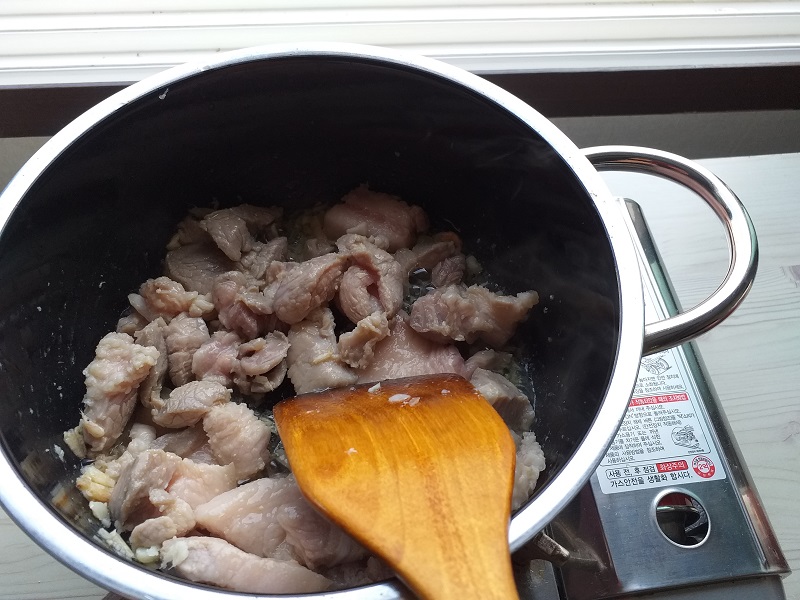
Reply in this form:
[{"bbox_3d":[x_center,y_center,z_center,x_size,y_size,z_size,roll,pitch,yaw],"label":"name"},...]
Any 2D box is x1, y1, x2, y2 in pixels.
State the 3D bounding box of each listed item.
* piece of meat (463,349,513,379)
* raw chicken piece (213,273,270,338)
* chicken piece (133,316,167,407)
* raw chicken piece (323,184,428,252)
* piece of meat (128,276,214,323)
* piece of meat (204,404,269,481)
[{"bbox_3d":[0.049,0.035,0.334,0.029,0.013,0.016,-9,61,-8],"label":"piece of meat"},{"bbox_3d":[-0.086,0.003,0.327,0.028,0.024,0.035,-27,63,-18],"label":"raw chicken piece"},{"bbox_3d":[-0.130,0.033,0.313,0.020,0.027,0.045,-5,58,-6],"label":"chicken piece"},{"bbox_3d":[-0.015,-0.051,0.373,0.066,0.031,0.040,10,60,3],"label":"raw chicken piece"},{"bbox_3d":[-0.123,0.000,0.325,0.044,0.015,0.018,8,58,2],"label":"piece of meat"},{"bbox_3d":[-0.079,0.068,0.290,0.026,0.026,0.034,-35,66,-22],"label":"piece of meat"}]

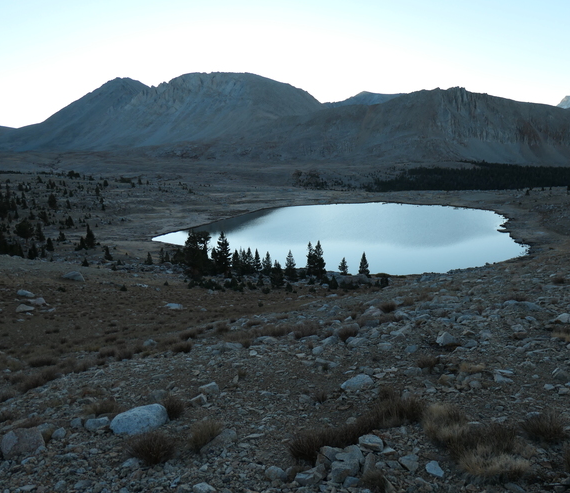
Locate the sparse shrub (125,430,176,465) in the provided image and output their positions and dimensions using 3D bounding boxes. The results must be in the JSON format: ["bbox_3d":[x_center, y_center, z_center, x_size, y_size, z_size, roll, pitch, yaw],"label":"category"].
[{"bbox_3d":[-1.077,1.610,3.950,0.380,0.230,0.340,0,11,0],"label":"sparse shrub"}]

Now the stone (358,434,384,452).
[{"bbox_3d":[0.759,1.748,4.376,0.224,0.149,0.173,0,11,0],"label":"stone"}]

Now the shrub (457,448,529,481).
[{"bbox_3d":[1.480,1.547,3.500,0.500,0.190,0.300,0,11,0],"label":"shrub"}]

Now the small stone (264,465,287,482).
[{"bbox_3d":[-0.076,1.805,3.922,0.185,0.133,0.153,0,11,0],"label":"small stone"}]

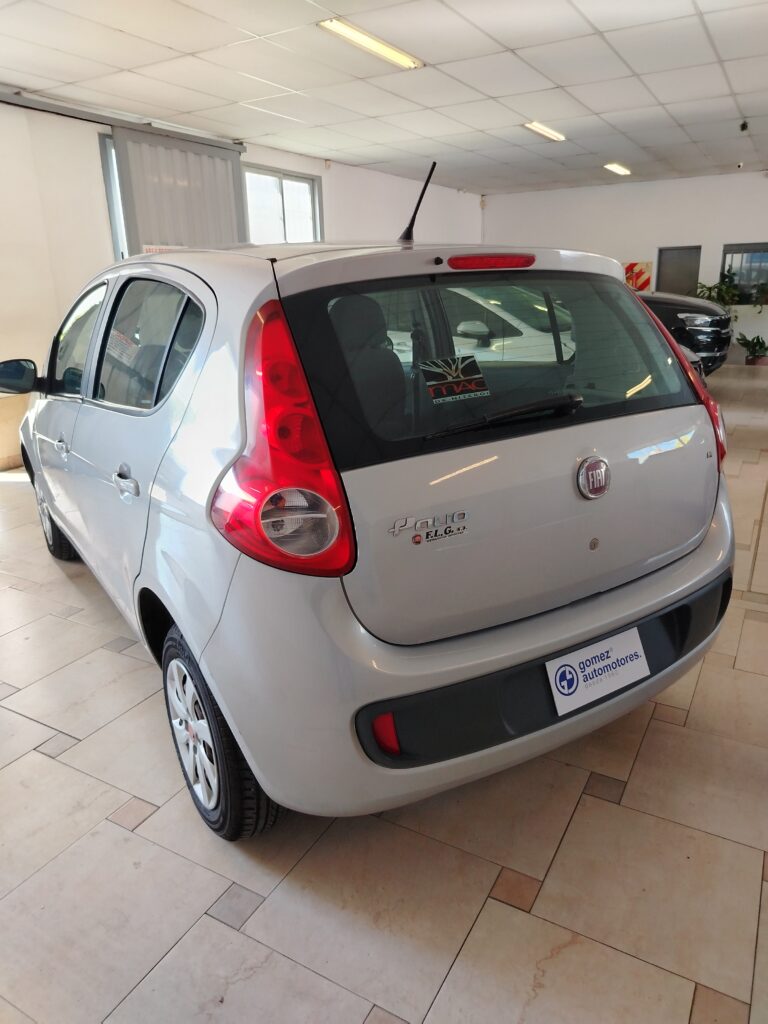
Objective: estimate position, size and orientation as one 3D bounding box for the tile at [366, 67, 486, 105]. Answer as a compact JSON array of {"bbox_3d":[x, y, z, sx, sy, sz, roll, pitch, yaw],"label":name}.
[{"bbox_3d":[0.389,-3.492,5.852,0.600,0.020,1.200,8,21,28],"label":"tile"}]

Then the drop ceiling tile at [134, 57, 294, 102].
[{"bbox_3d":[-1.273,-3.291,5.411,0.600,0.020,1.200,8,21,28],"label":"drop ceiling tile"}]

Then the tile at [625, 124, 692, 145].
[{"bbox_3d":[3.213,-4.342,8.230,0.607,0.020,1.215,8,20,28],"label":"tile"}]

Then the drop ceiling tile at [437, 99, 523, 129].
[{"bbox_3d":[0.986,-3.850,6.884,0.605,0.020,1.210,8,20,28],"label":"drop ceiling tile"}]

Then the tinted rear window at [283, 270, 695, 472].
[{"bbox_3d":[0.327,-0.376,1.670,1.109,0.451,0.087,-13,-17,-31],"label":"tinted rear window"}]

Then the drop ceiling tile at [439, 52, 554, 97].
[{"bbox_3d":[0.918,-3.430,5.588,0.605,0.020,1.210,8,20,28],"label":"drop ceiling tile"}]

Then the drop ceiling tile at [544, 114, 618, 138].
[{"bbox_3d":[2.116,-4.119,7.600,0.605,0.020,1.210,8,20,28],"label":"drop ceiling tile"}]

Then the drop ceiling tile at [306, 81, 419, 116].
[{"bbox_3d":[-0.138,-3.531,6.076,0.607,0.020,1.215,8,20,28],"label":"drop ceiling tile"}]

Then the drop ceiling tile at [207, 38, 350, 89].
[{"bbox_3d":[-0.744,-3.216,5.123,0.600,0.020,1.200,8,21,28],"label":"drop ceiling tile"}]

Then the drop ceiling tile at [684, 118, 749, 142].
[{"bbox_3d":[3.777,-4.311,8.025,0.605,0.020,1.210,8,20,28],"label":"drop ceiling tile"}]

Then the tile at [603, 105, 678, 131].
[{"bbox_3d":[2.654,-4.045,7.311,0.600,0.020,1.200,8,21,28],"label":"tile"}]

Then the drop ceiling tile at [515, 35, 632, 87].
[{"bbox_3d":[1.450,-3.354,5.298,0.605,0.020,1.210,8,20,28],"label":"drop ceiling tile"}]

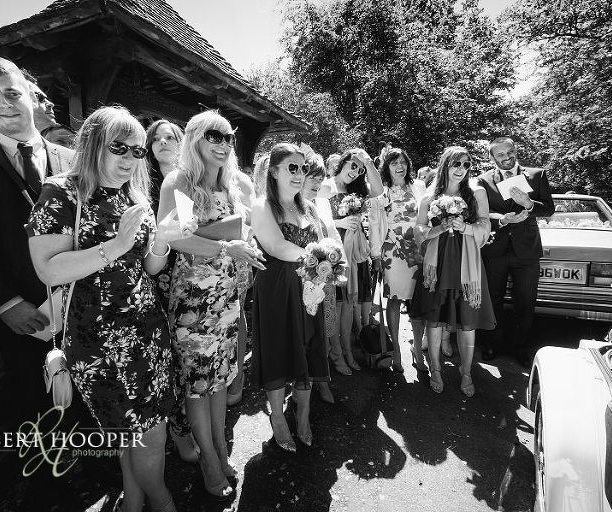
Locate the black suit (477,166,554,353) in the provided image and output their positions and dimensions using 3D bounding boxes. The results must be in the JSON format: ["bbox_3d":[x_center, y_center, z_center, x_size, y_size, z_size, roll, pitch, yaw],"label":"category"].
[{"bbox_3d":[1.713,0.079,2.642,0.580,1.581,0.400,6,12,30],"label":"black suit"}]

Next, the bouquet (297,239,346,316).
[{"bbox_3d":[0.076,0.096,1.570,0.230,0.340,0.220,0,8,0],"label":"bouquet"}]

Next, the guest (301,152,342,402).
[{"bbox_3d":[0.104,0.185,2.156,0.460,1.630,0.400,-7,10,-40],"label":"guest"}]

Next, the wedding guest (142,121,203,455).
[{"bbox_3d":[-0.685,0.225,1.620,0.320,1.710,0.440,7,11,43],"label":"wedding guest"}]

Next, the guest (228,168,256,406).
[{"bbox_3d":[-0.481,0.166,2.013,0.460,1.680,0.360,-7,13,-33],"label":"guest"}]

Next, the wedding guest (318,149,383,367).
[{"bbox_3d":[0.331,0.065,2.379,0.520,1.660,0.420,-4,9,-25],"label":"wedding guest"}]

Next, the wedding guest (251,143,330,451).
[{"bbox_3d":[-0.079,0.243,1.733,0.460,1.660,0.460,-6,10,-38],"label":"wedding guest"}]

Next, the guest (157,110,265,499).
[{"bbox_3d":[-0.414,0.245,1.402,0.460,1.710,0.460,-7,11,-42],"label":"guest"}]

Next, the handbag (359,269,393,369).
[{"bbox_3d":[0.532,0.471,2.450,0.250,0.720,0.180,-3,9,-20],"label":"handbag"}]

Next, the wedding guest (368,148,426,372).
[{"bbox_3d":[0.714,0.068,2.470,0.470,1.706,0.380,1,11,7],"label":"wedding guest"}]

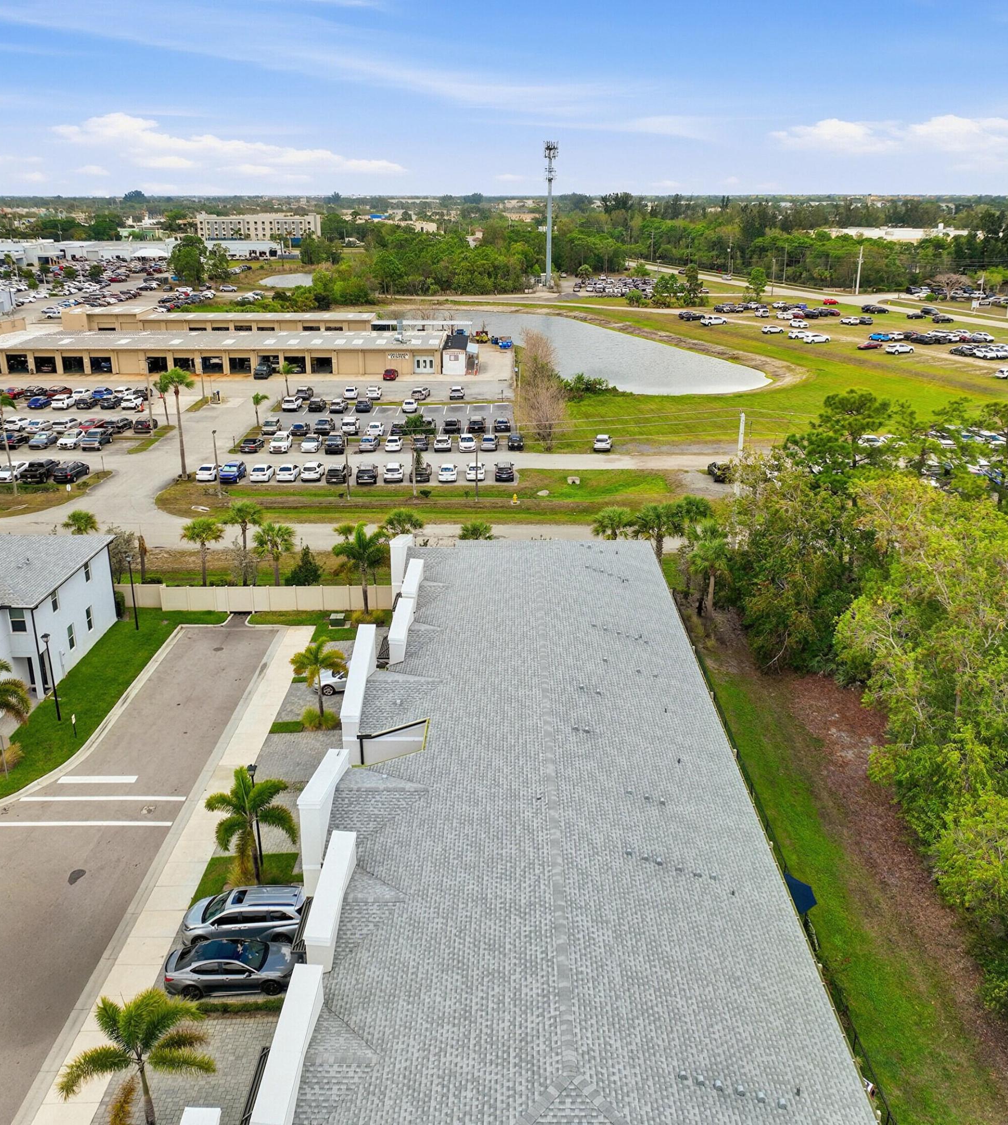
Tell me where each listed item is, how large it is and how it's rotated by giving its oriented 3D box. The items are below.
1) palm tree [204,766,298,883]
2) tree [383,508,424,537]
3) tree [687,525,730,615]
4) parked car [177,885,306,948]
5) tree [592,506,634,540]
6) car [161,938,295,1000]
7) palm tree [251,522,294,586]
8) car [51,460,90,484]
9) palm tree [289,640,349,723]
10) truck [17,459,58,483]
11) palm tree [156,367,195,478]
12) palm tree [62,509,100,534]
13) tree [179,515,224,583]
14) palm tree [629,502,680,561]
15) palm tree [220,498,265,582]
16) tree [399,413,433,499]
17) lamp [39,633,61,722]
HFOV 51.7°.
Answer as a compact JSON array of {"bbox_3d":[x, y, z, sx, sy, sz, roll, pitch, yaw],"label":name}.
[{"bbox_3d":[-10.144,10.754,41.987,3.455,5.738,3.455,-5,20,-15],"label":"palm tree"},{"bbox_3d":[-7.016,-0.804,73.479,2.950,6.266,2.950,0,20,0],"label":"tree"},{"bbox_3d":[13.750,0.644,69.499,2.800,6.400,2.800,0,19,0],"label":"tree"},{"bbox_3d":[-9.800,13.560,39.966,5.180,1.760,1.990,0,19,0],"label":"parked car"},{"bbox_3d":[7.593,-0.844,73.465,3.100,6.351,3.100,0,20,0],"label":"tree"},{"bbox_3d":[-9.586,14.302,37.010,4.880,1.445,1.840,-1,20,-3],"label":"car"},{"bbox_3d":[-15.940,-0.173,72.643,3.000,5.638,3.000,0,20,0],"label":"palm tree"},{"bbox_3d":[-43.771,-9.345,105.497,1.870,1.700,4.700,1,20,2],"label":"car"},{"bbox_3d":[-9.930,6.275,56.216,3.100,4.650,3.100,0,19,0],"label":"palm tree"},{"bbox_3d":[-46.890,-9.470,105.520,2.000,1.920,5.800,-1,20,-2],"label":"truck"},{"bbox_3d":[-31.643,-13.646,102.886,2.957,11.160,2.957,-6,20,-16],"label":"palm tree"},{"bbox_3d":[-29.646,-0.708,73.569,2.600,6.303,2.600,-8,21,-22],"label":"palm tree"},{"bbox_3d":[-20.950,-0.249,72.471,3.000,6.100,3.000,0,19,0],"label":"tree"},{"bbox_3d":[10.400,-0.586,71.927,3.500,7.100,3.500,0,19,0],"label":"palm tree"},{"bbox_3d":[-18.124,-1.005,72.878,3.000,7.047,3.000,0,20,0],"label":"palm tree"},{"bbox_3d":[-7.834,-9.960,97.325,2.936,7.917,2.731,-2,20,-4],"label":"tree"},{"bbox_3d":[-24.200,6.196,55.764,0.550,5.100,0.550,0,19,0],"label":"lamp"}]

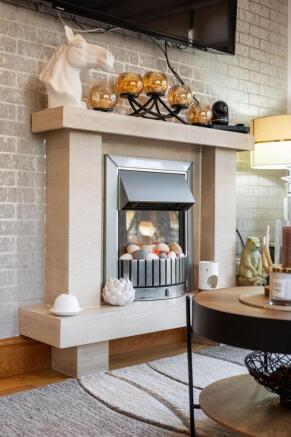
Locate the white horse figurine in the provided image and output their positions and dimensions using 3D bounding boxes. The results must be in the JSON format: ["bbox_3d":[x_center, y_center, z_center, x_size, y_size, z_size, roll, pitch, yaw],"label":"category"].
[{"bbox_3d":[-0.268,-0.579,2.138,0.275,0.344,0.135,0,1,12],"label":"white horse figurine"}]

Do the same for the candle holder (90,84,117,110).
[{"bbox_3d":[-0.177,-0.496,2.244,0.110,0.108,0.110,0,1,0],"label":"candle holder"}]

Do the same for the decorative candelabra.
[{"bbox_3d":[0.044,-0.530,2.434,0.694,0.246,0.155,0,1,-41],"label":"decorative candelabra"}]

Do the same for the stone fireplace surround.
[{"bbox_3d":[0.068,0.102,2.410,1.214,1.019,0.301,0,1,-41],"label":"stone fireplace surround"}]

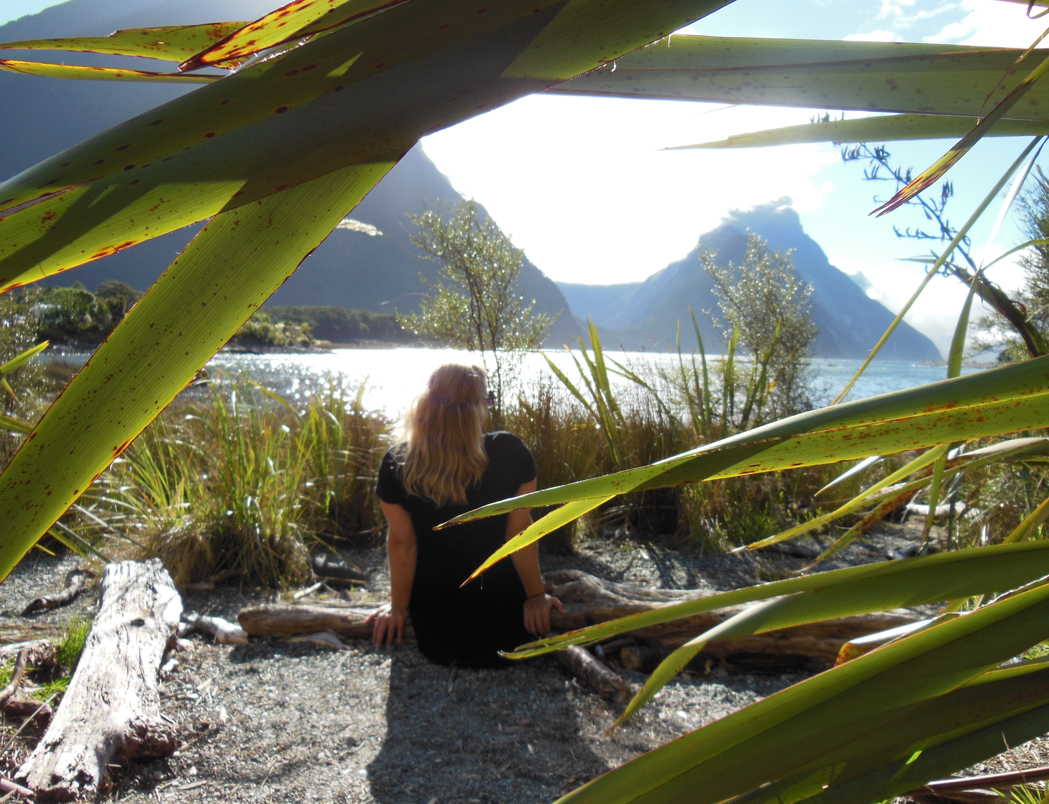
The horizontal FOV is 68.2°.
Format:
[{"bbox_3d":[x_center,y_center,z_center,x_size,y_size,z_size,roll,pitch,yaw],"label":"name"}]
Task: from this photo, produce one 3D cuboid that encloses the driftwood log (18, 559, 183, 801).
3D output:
[{"bbox_3d":[-1.065,0.686,2.100,0.265,0.190,1.140,0,4,-21],"label":"driftwood log"}]

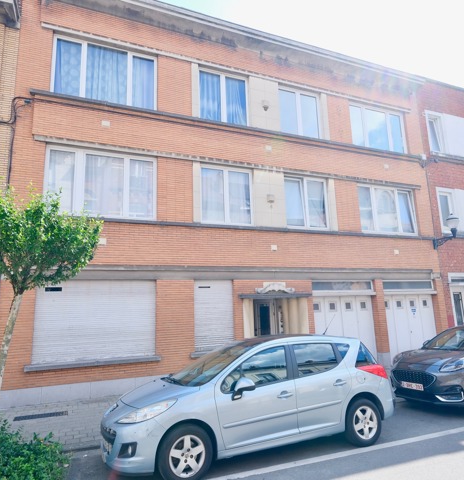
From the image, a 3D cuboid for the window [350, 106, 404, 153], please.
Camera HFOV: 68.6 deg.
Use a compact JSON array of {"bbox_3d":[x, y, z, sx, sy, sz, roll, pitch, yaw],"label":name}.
[{"bbox_3d":[4.905,-3.682,11.362,2.389,1.517,0.120,3,-10,-21],"label":"window"}]

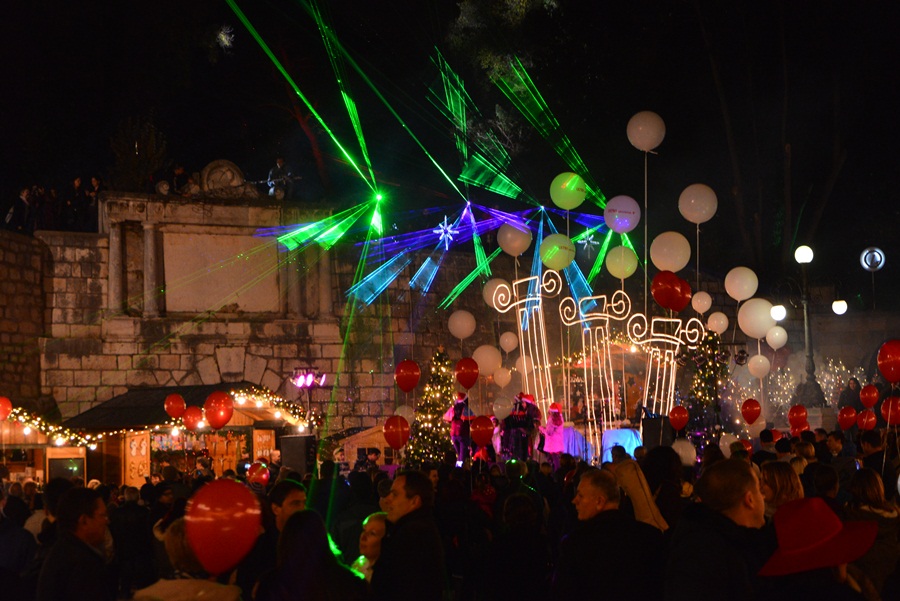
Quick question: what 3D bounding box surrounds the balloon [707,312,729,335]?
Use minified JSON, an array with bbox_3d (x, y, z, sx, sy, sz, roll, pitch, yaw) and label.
[{"bbox_3d":[3.847,0.327,20.800,0.300,0.330,0.300,-2,-6,0],"label":"balloon"}]

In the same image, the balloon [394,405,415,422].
[{"bbox_3d":[-0.667,1.719,21.500,0.310,0.350,0.310,-2,-6,0],"label":"balloon"}]

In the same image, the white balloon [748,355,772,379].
[{"bbox_3d":[4.018,0.855,18.800,0.285,0.315,0.285,-2,-6,0],"label":"white balloon"}]

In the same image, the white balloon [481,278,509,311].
[{"bbox_3d":[0.913,-0.116,28.000,0.550,0.600,0.550,-2,-6,0],"label":"white balloon"}]

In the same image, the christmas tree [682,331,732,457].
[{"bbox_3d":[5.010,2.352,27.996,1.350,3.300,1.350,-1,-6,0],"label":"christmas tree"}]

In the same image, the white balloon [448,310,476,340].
[{"bbox_3d":[0.257,0.515,30.500,0.600,0.630,0.600,-1,-6,0],"label":"white balloon"}]

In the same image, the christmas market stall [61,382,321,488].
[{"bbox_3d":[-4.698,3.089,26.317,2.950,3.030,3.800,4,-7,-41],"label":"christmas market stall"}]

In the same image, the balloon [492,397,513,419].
[{"bbox_3d":[0.760,1.563,21.000,0.280,0.325,0.280,-1,-6,0],"label":"balloon"}]

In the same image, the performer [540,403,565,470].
[{"bbox_3d":[1.943,2.730,27.500,0.460,1.620,0.500,-2,-6,5],"label":"performer"}]

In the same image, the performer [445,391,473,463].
[{"bbox_3d":[0.161,2.601,27.193,0.450,1.740,0.550,3,-7,-35],"label":"performer"}]

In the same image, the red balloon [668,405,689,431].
[{"bbox_3d":[3.259,1.676,20.600,0.280,0.355,0.280,-2,-6,0],"label":"red balloon"}]

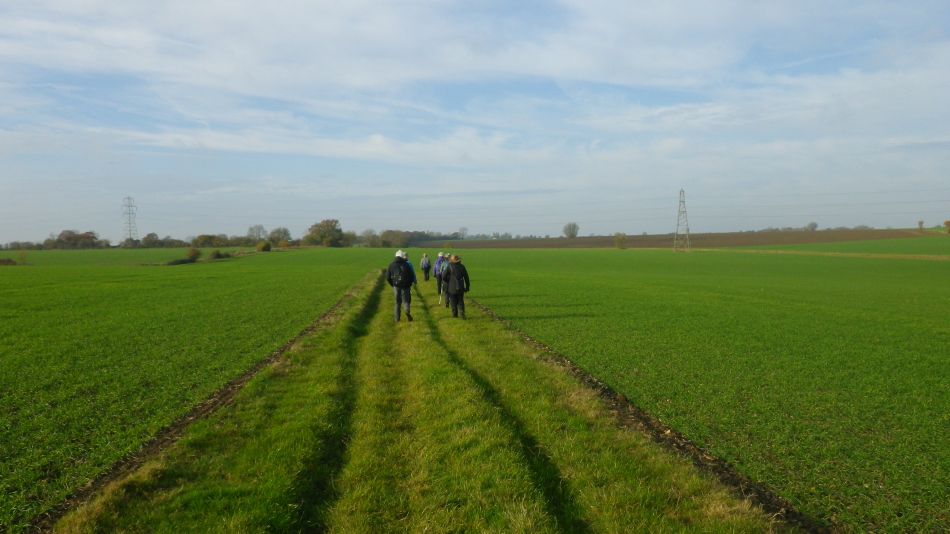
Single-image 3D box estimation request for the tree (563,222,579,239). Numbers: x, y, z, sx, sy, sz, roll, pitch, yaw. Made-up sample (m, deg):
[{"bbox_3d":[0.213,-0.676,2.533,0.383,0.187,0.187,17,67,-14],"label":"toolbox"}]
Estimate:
[{"bbox_3d":[54.623,-20.533,400.000,9.075,9.075,8.500,0,2,0],"label":"tree"}]

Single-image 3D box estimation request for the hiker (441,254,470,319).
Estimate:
[{"bbox_3d":[-0.475,0.526,18.100,0.660,1.632,0.520,0,2,-7],"label":"hiker"}]

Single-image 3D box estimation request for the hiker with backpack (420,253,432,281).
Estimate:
[{"bbox_3d":[-2.924,0.033,42.300,0.600,1.650,0.500,0,2,-7],"label":"hiker with backpack"}]

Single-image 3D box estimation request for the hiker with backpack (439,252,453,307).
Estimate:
[{"bbox_3d":[-0.813,0.410,21.400,0.550,1.651,0.520,0,2,-7],"label":"hiker with backpack"}]

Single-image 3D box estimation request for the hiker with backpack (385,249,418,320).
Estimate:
[{"bbox_3d":[-1.810,0.465,17.200,0.650,1.744,0.580,0,2,-7],"label":"hiker with backpack"}]

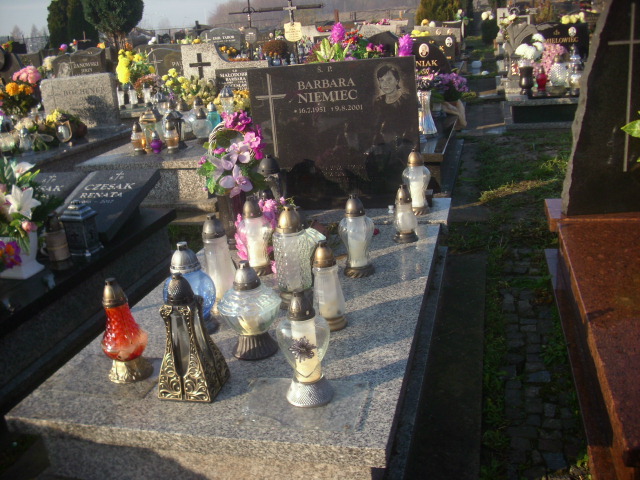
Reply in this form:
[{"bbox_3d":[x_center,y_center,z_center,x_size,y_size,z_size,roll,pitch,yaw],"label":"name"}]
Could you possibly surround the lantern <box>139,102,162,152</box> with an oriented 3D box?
[{"bbox_3d":[-1.365,-0.893,5.419,0.146,0.357,0.146,-6,17,1],"label":"lantern"}]

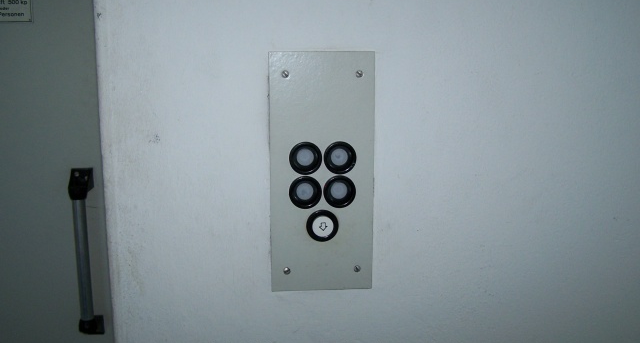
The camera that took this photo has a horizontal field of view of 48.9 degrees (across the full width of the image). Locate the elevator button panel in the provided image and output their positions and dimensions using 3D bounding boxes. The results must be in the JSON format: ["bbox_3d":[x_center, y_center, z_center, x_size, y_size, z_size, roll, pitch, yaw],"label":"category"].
[{"bbox_3d":[0.003,0.005,0.853,0.126,0.296,0.020,-1,10,-4],"label":"elevator button panel"}]

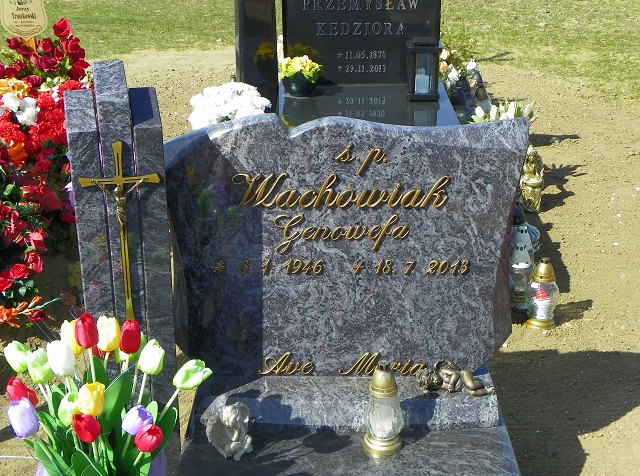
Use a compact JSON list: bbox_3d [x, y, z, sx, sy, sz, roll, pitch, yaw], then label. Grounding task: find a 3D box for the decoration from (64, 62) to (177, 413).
[{"bbox_3d":[-0.378,0.137,2.017,0.170,0.978,0.100,-6,24,-11],"label":"decoration"}]

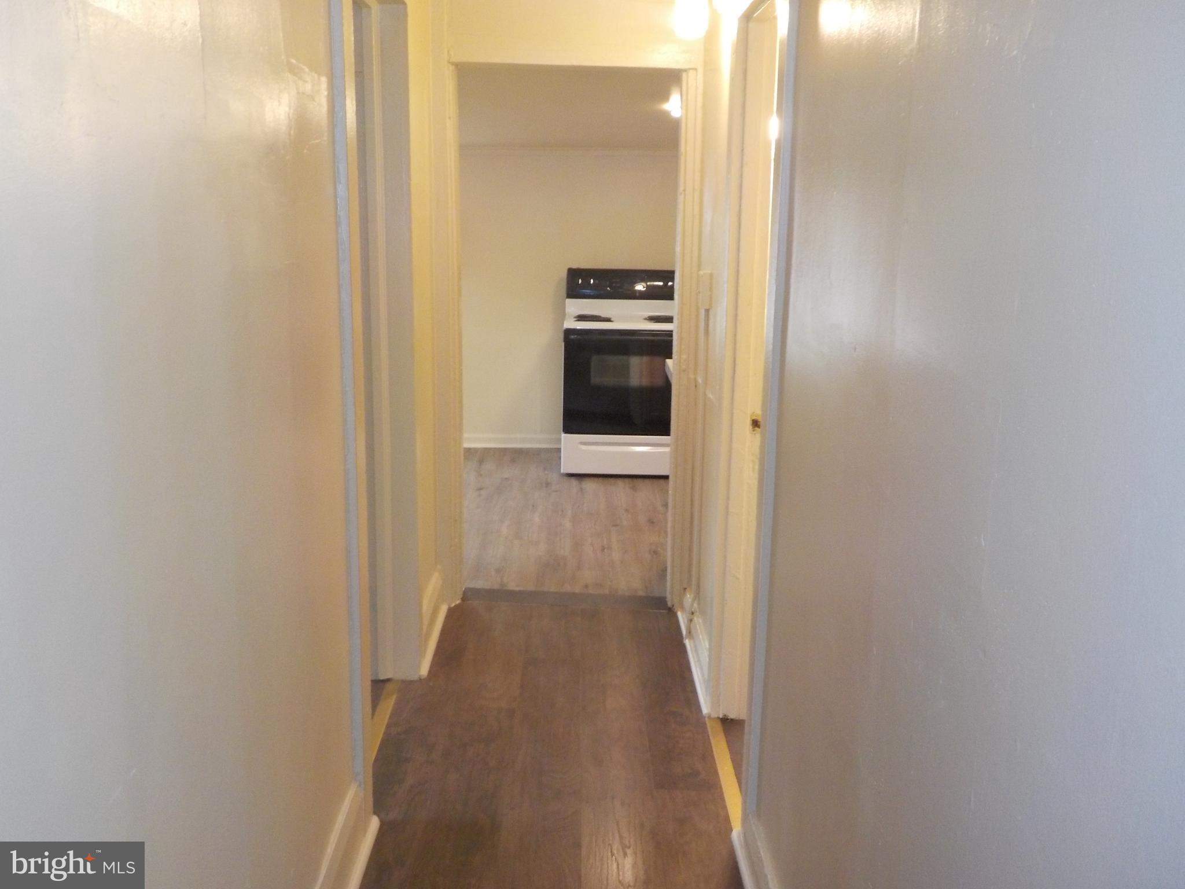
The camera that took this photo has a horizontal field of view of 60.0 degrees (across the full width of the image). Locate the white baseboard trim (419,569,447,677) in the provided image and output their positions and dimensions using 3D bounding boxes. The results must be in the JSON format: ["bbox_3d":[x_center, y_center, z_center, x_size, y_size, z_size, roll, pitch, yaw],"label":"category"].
[{"bbox_3d":[-0.584,0.636,3.741,0.046,0.153,0.640,1,13,-1],"label":"white baseboard trim"}]

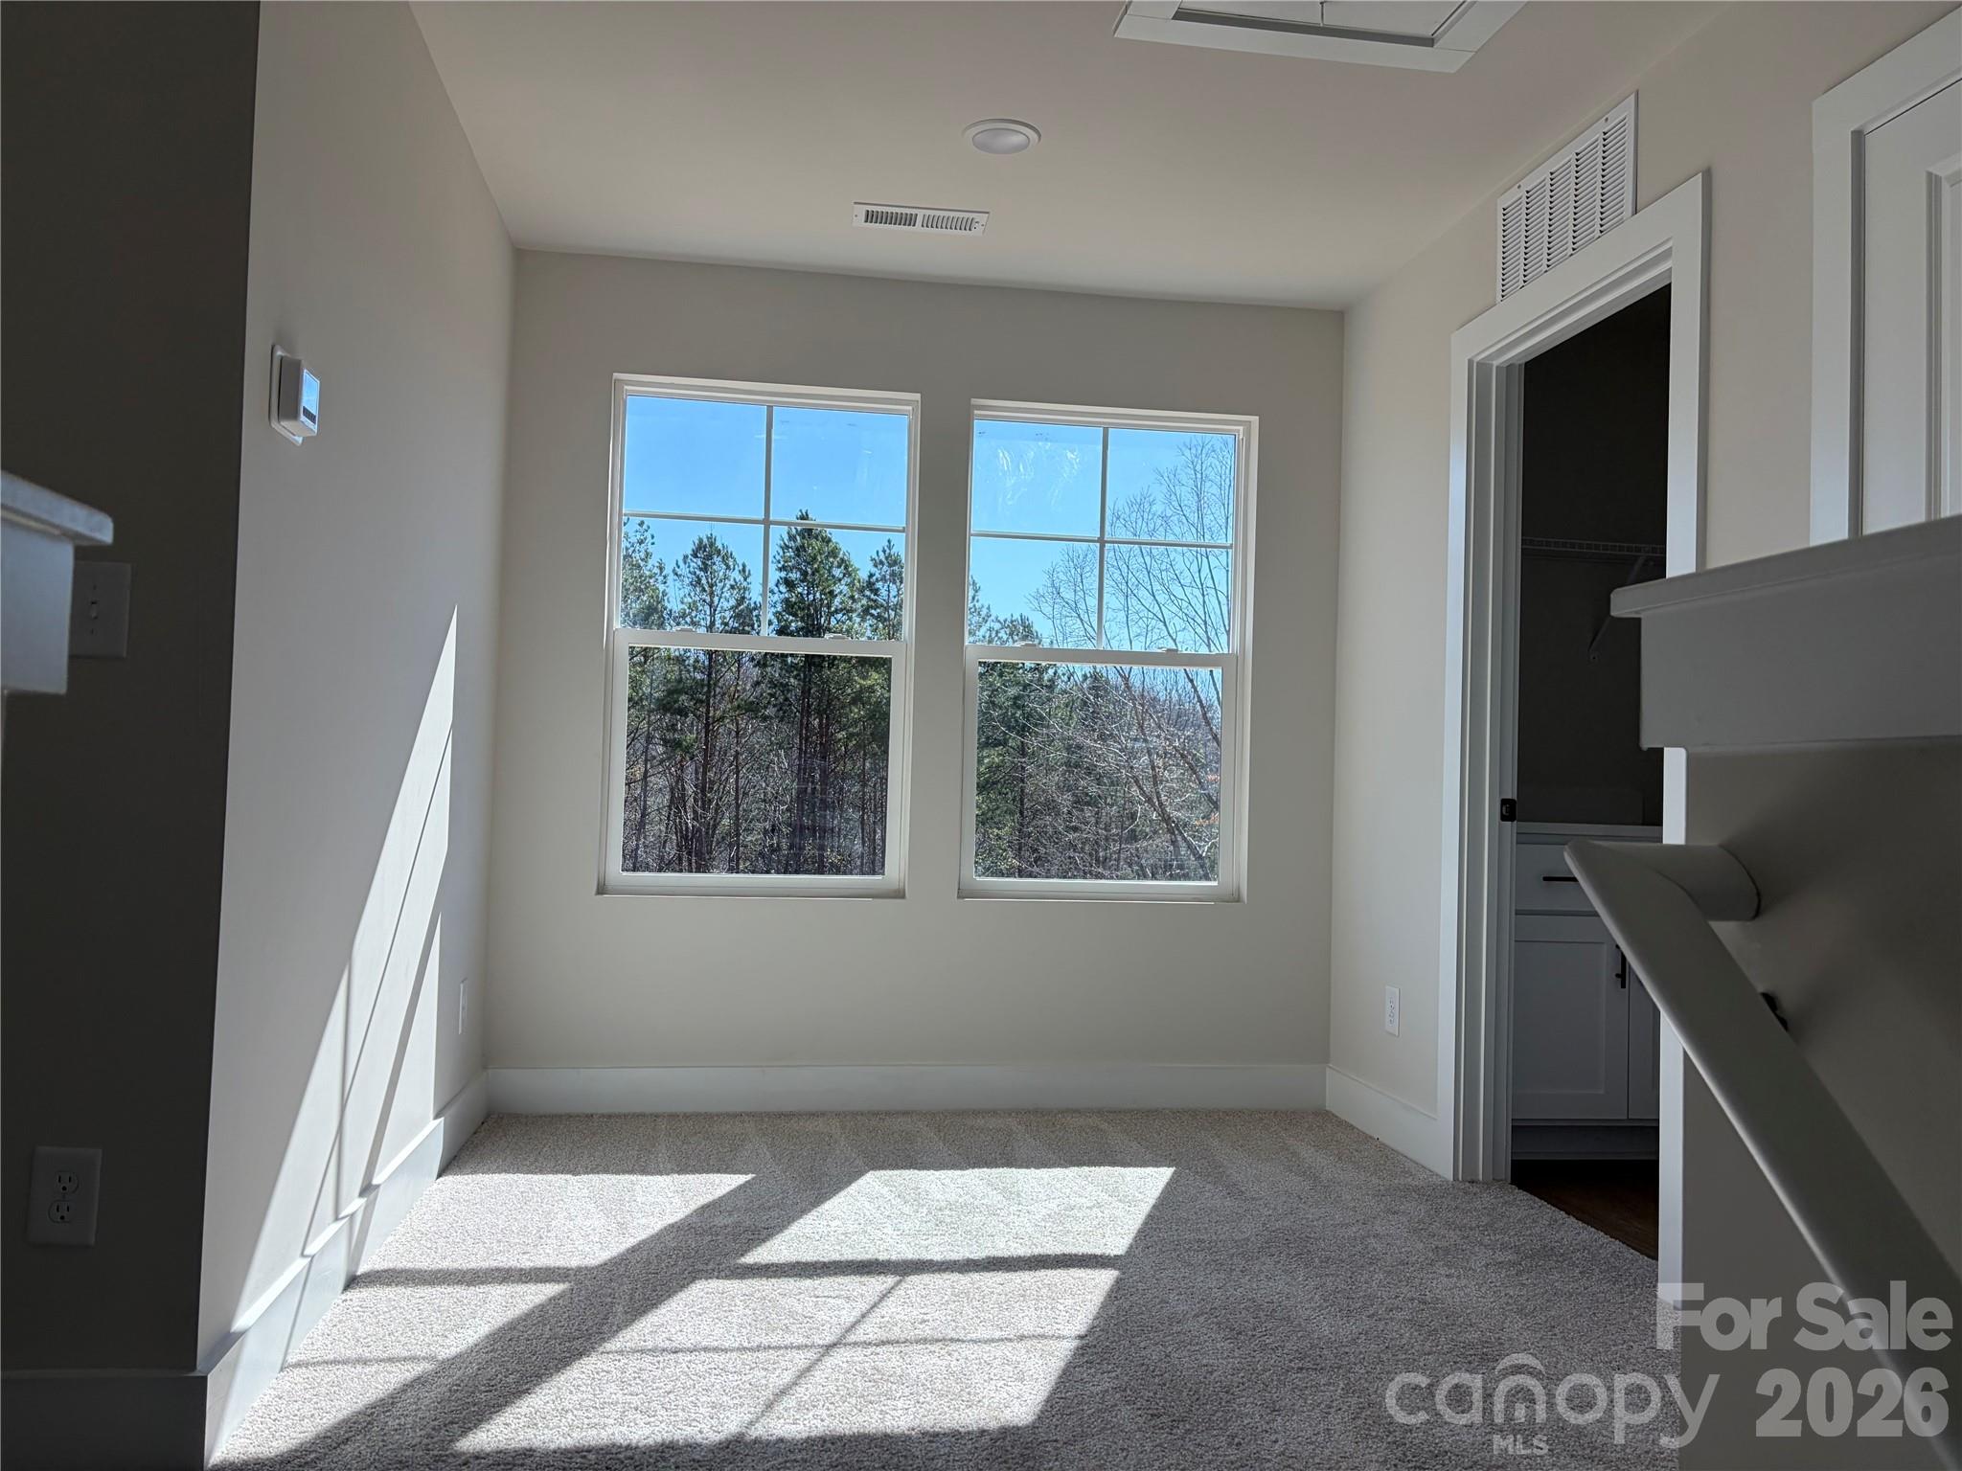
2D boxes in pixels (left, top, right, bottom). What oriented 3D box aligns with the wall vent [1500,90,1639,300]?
[{"bbox_3d":[1.299,-1.175,3.288,0.015,0.266,0.560,2,-2,-9],"label":"wall vent"}]

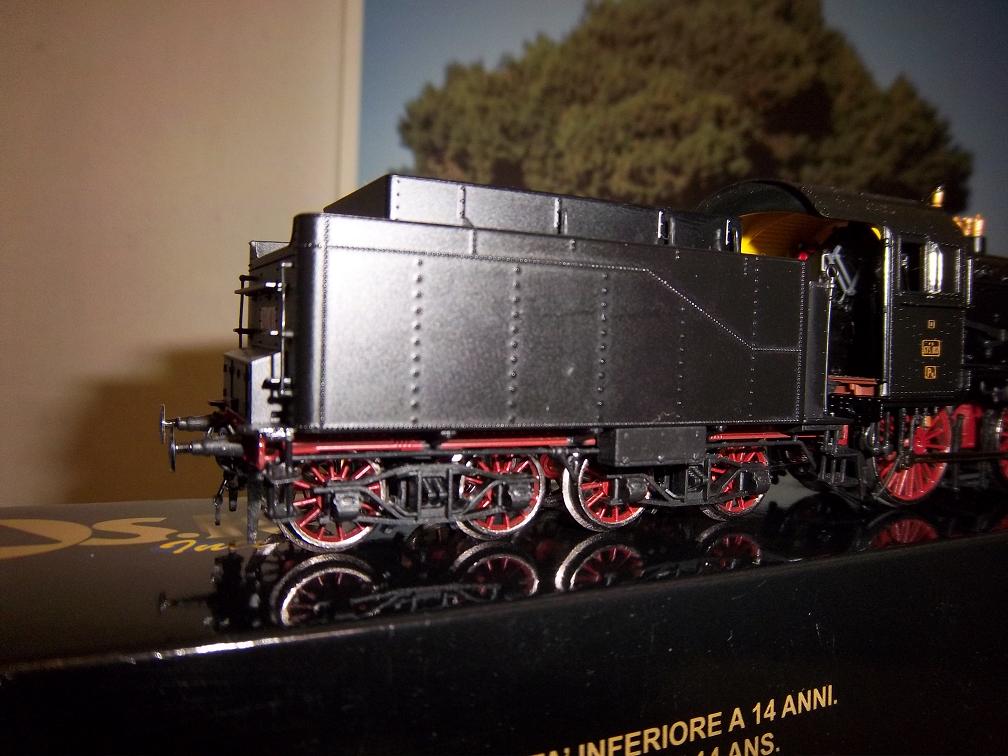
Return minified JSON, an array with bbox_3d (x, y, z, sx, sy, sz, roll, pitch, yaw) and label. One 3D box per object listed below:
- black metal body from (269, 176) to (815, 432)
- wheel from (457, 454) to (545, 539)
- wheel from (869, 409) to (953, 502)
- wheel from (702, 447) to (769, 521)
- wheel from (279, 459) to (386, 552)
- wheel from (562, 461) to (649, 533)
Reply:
[{"bbox_3d":[0.003,-0.009,0.110,0.067,0.027,0.035,1,3,-25],"label":"black metal body"},{"bbox_3d":[-0.001,0.013,0.100,0.013,0.013,0.003,1,3,-25],"label":"wheel"},{"bbox_3d":[0.064,0.010,0.130,0.021,0.021,0.003,1,3,-25],"label":"wheel"},{"bbox_3d":[0.032,0.014,0.115,0.013,0.013,0.003,1,3,-25],"label":"wheel"},{"bbox_3d":[-0.019,0.013,0.091,0.013,0.013,0.003,1,3,-25],"label":"wheel"},{"bbox_3d":[0.014,0.014,0.107,0.013,0.013,0.003,1,3,-25],"label":"wheel"}]

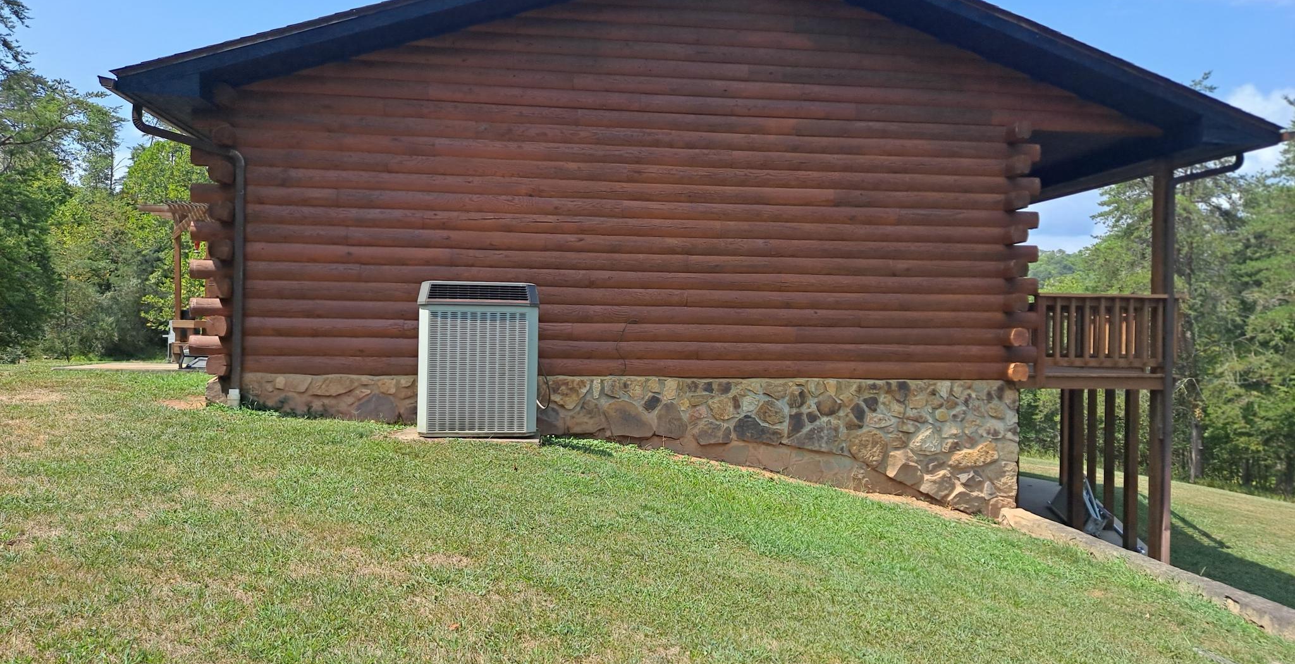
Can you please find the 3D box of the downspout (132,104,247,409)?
[{"bbox_3d":[-4.075,-0.681,8.307,1.059,2.696,0.340,1,0,-8],"label":"downspout"}]

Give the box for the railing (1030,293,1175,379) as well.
[{"bbox_3d":[4.655,0.029,9.521,1.590,0.839,0.130,1,0,-8],"label":"railing"}]

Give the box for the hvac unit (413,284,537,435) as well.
[{"bbox_3d":[-1.363,0.205,7.689,0.940,1.200,0.880,1,0,-8],"label":"hvac unit"}]

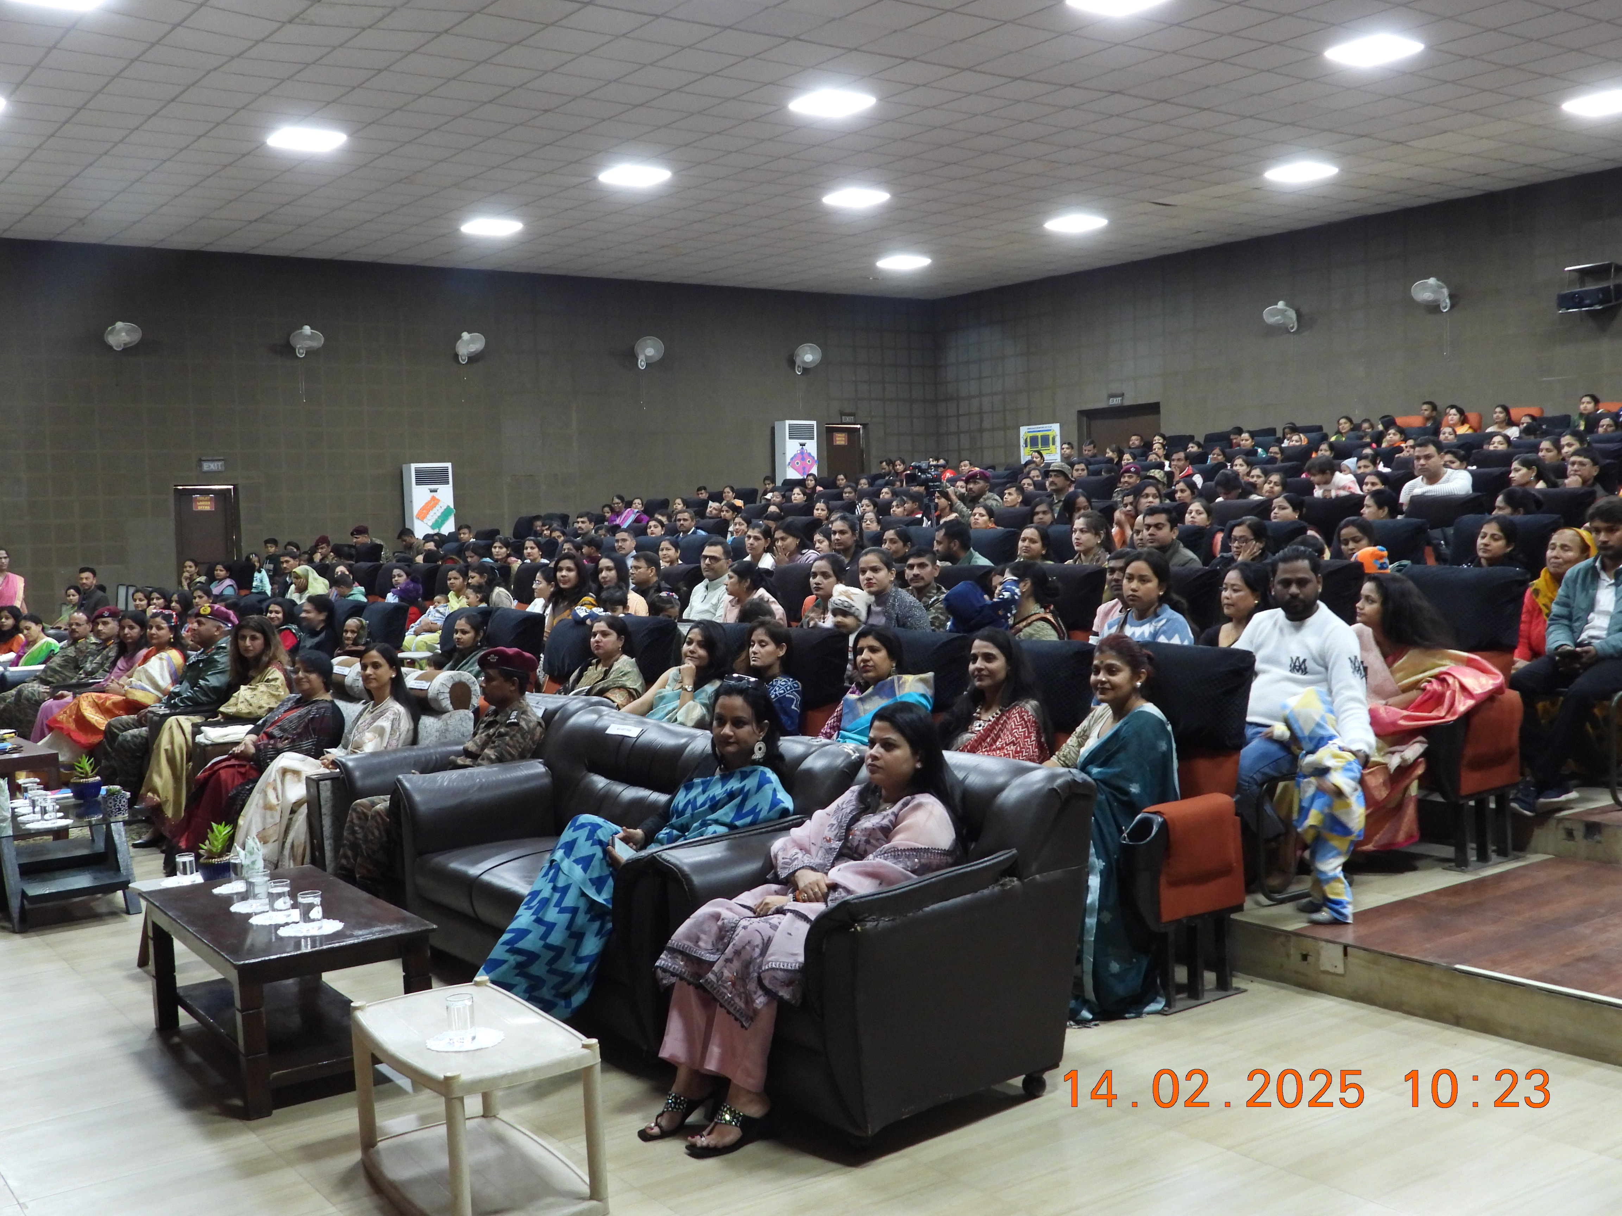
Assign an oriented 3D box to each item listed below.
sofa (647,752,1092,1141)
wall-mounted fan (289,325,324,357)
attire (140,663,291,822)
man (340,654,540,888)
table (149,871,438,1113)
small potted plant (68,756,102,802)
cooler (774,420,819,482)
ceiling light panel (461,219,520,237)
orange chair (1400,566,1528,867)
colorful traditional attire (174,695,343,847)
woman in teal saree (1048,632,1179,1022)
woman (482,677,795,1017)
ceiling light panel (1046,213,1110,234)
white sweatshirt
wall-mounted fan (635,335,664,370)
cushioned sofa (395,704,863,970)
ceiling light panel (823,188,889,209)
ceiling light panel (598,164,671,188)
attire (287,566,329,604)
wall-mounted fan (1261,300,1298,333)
[{"bbox_3d":[0.136,0.876,4.606,0.914,0.874,0.955,-4,4,-35],"label":"sofa"},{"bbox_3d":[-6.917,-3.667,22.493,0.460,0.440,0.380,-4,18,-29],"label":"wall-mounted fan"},{"bbox_3d":[-3.248,0.661,8.826,0.752,0.833,0.508,-4,4,-38],"label":"attire"},{"bbox_3d":[-1.504,0.726,6.634,0.980,1.130,0.600,-4,4,-29],"label":"man"},{"bbox_3d":[-1.719,1.211,5.330,0.596,0.469,1.185,-4,4,-36],"label":"table"},{"bbox_3d":[-3.375,0.778,7.601,0.158,0.215,0.158,-4,4,-37],"label":"small potted plant"},{"bbox_3d":[-0.224,-2.138,27.112,0.612,1.870,0.340,-4,4,-35],"label":"cooler"},{"bbox_3d":[-4.055,-4.842,20.797,0.600,0.050,0.600,-4,4,-35],"label":"ceiling light panel"},{"bbox_3d":[2.446,0.418,6.562,0.780,1.110,0.620,-4,4,-37],"label":"orange chair"},{"bbox_3d":[-2.575,0.829,7.735,0.920,0.850,0.620,-3,3,-15],"label":"colorful traditional attire"},{"bbox_3d":[0.884,0.679,5.236,0.671,1.148,0.488,-4,4,-38],"label":"woman in teal saree"},{"bbox_3d":[-0.539,0.772,5.207,0.935,1.057,0.630,-3,4,-26],"label":"woman"},{"bbox_3d":[3.582,-5.210,22.168,0.600,0.050,0.600,-4,4,-37],"label":"ceiling light panel"},{"bbox_3d":[1.749,0.278,5.981,0.559,0.579,0.406,0,4,32],"label":"white sweatshirt"},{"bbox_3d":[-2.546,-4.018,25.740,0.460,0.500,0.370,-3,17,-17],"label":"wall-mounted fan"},{"bbox_3d":[-0.699,0.846,5.770,0.904,0.853,1.930,-4,4,-35],"label":"cushioned sofa"},{"bbox_3d":[0.532,-4.909,19.590,0.600,0.050,0.600,-4,4,-35],"label":"ceiling light panel"},{"bbox_3d":[-1.936,-4.789,18.097,0.600,0.050,0.600,-4,4,-37],"label":"ceiling light panel"},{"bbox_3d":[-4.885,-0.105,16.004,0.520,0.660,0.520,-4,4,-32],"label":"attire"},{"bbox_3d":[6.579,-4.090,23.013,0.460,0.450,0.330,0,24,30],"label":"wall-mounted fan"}]

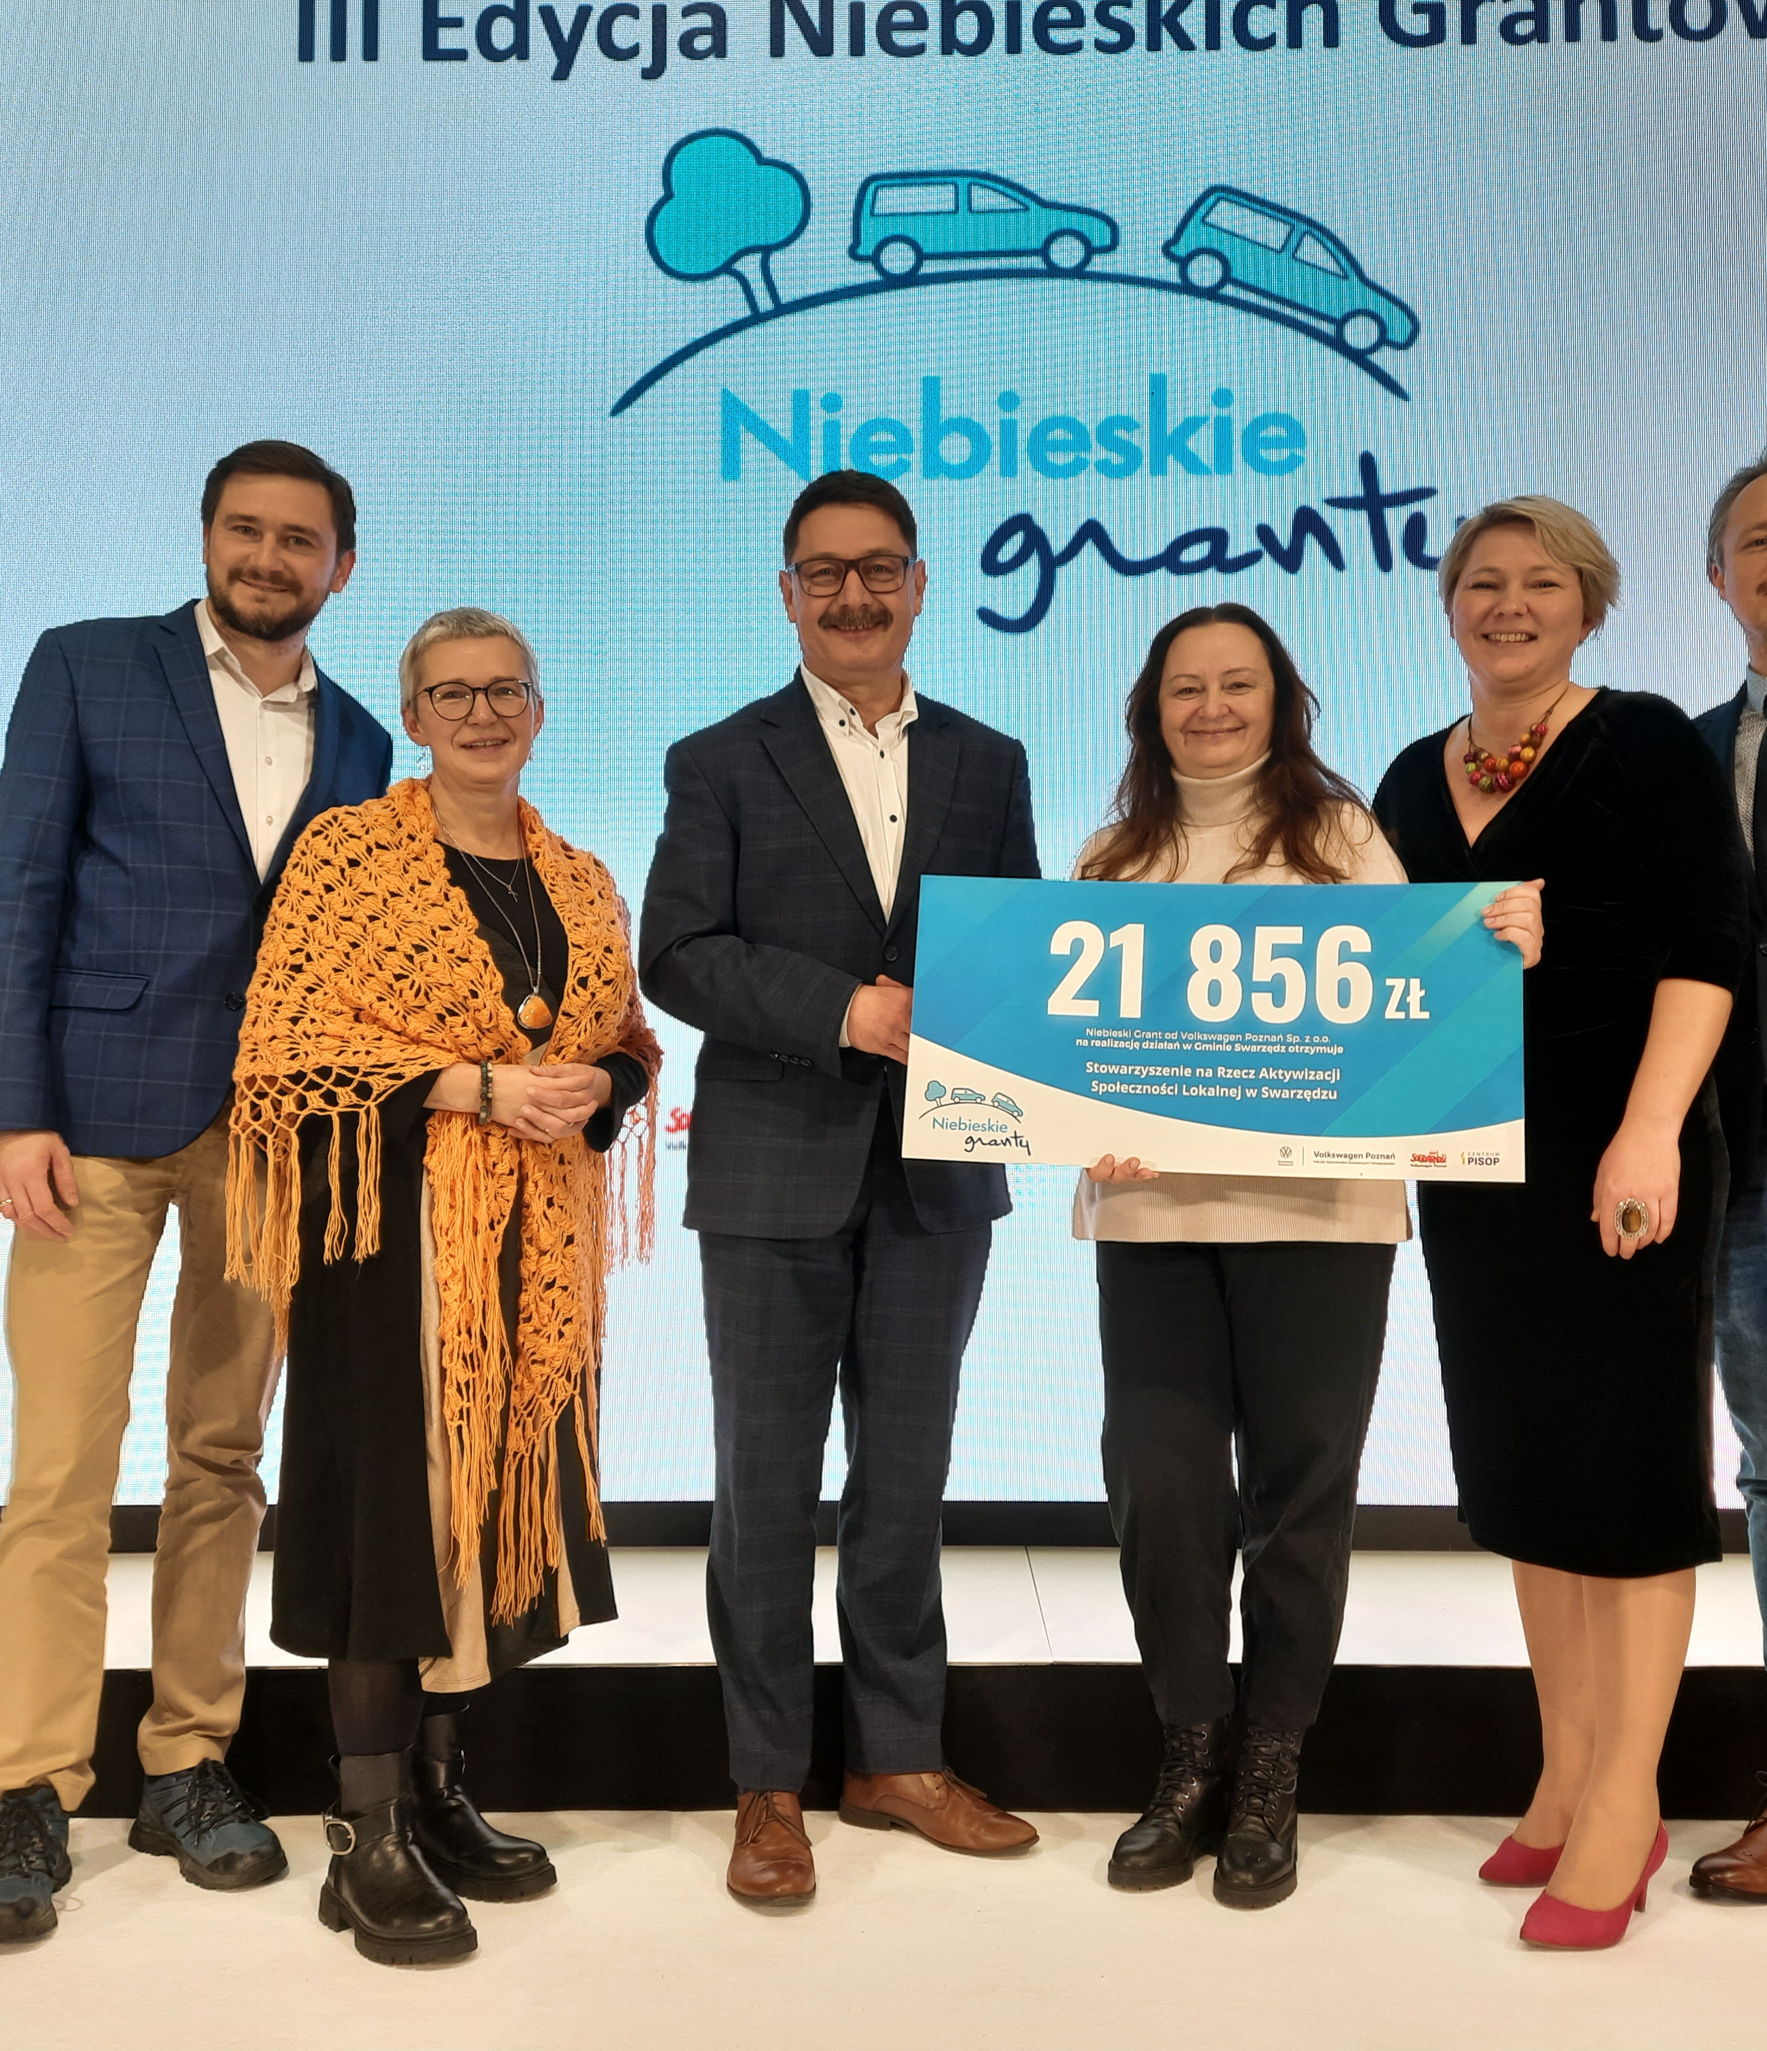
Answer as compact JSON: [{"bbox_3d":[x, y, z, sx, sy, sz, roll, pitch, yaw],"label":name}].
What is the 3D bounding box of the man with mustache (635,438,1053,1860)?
[{"bbox_3d":[-0.046,0.162,2.470,0.550,1.808,0.420,1,-4,-19],"label":"man with mustache"}]

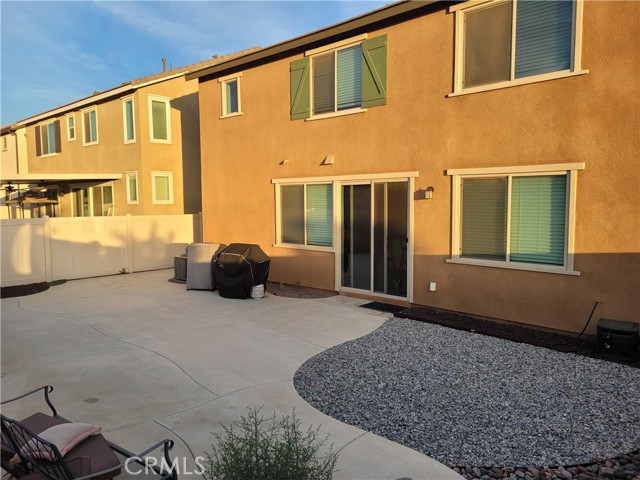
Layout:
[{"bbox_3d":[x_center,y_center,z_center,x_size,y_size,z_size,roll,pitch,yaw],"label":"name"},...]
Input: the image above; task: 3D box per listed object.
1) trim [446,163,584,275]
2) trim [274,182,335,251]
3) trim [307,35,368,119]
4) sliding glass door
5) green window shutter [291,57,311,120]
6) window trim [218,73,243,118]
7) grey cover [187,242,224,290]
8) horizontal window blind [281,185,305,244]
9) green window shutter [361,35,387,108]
[{"bbox_3d":[3.265,-0.379,8.282,2.314,1.743,0.100,4,7,43],"label":"trim"},{"bbox_3d":[-0.369,-0.589,11.633,2.054,1.643,0.100,4,7,43],"label":"trim"},{"bbox_3d":[0.357,-3.543,10.687,1.803,1.577,0.100,4,7,43],"label":"trim"},{"bbox_3d":[1.163,-0.036,10.318,1.795,2.475,0.100,4,7,43],"label":"sliding glass door"},{"bbox_3d":[-0.448,-3.558,11.398,0.632,1.371,0.050,4,7,43],"label":"green window shutter"},{"bbox_3d":[-2.400,-3.933,13.207,1.027,1.081,0.100,4,7,43],"label":"window trim"},{"bbox_3d":[-2.847,0.662,12.058,0.690,1.100,0.700,1,5,16],"label":"grey cover"},{"bbox_3d":[-0.658,-0.630,12.000,0.852,1.528,0.050,4,7,43],"label":"horizontal window blind"},{"bbox_3d":[1.136,-3.454,9.939,0.635,1.378,0.050,4,7,43],"label":"green window shutter"}]

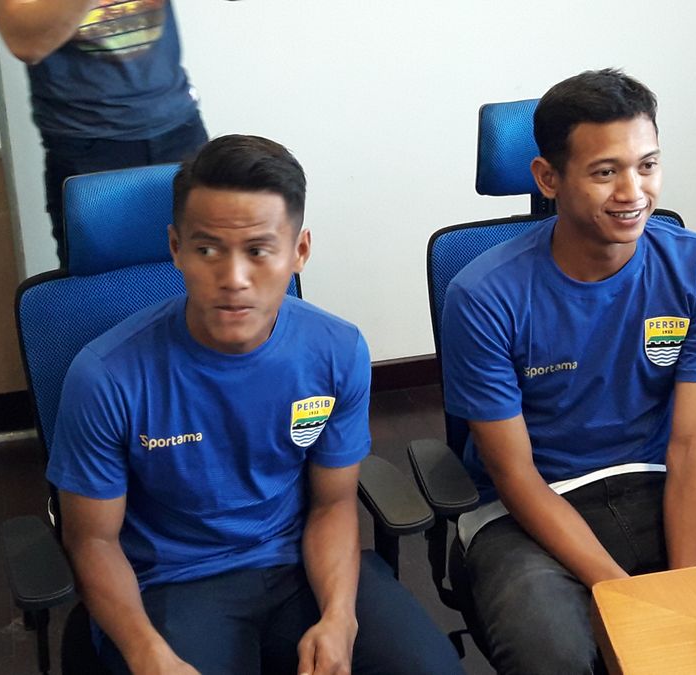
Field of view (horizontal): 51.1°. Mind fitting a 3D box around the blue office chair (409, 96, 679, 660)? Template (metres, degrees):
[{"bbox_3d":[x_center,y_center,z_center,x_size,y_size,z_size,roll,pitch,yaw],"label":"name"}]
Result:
[{"bbox_3d":[0.433,0.230,1.277,0.670,1.240,0.670,-3,17,-5],"label":"blue office chair"}]

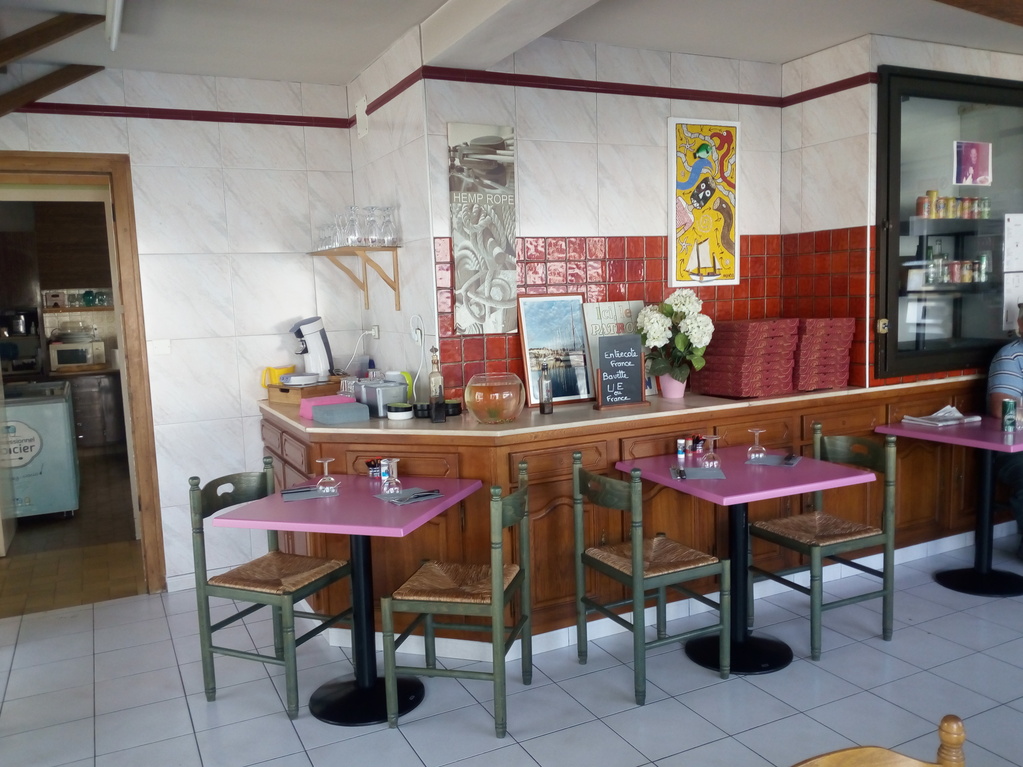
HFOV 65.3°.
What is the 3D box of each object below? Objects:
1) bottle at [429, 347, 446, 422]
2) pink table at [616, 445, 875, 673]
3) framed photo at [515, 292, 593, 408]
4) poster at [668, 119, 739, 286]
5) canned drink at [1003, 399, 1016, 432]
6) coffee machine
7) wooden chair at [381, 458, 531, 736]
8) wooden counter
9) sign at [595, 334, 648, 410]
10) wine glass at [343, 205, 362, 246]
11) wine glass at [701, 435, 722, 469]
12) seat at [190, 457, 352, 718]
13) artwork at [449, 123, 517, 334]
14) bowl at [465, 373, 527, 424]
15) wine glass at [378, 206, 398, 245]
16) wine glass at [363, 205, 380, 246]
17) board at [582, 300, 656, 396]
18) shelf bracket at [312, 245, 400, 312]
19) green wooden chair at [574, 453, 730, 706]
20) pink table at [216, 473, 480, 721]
[{"bbox_3d":[-0.323,-0.002,3.444,0.065,0.318,0.065,-1,6,5],"label":"bottle"},{"bbox_3d":[0.894,0.696,3.125,0.687,0.735,0.682,-4,6,-24],"label":"pink table"},{"bbox_3d":[0.221,-0.168,3.885,0.390,0.533,0.025,-5,-3,-29],"label":"framed photo"},{"bbox_3d":[0.969,-0.898,3.992,0.416,0.819,0.029,-4,6,-23],"label":"poster"},{"bbox_3d":[2.366,0.151,3.787,0.059,0.146,0.059,-5,7,-28],"label":"canned drink"},{"bbox_3d":[-1.116,-0.174,4.390,0.217,0.355,0.306,3,8,42],"label":"coffee machine"},{"bbox_3d":[-0.170,0.716,2.770,0.436,0.838,0.412,-1,6,14],"label":"wooden chair"},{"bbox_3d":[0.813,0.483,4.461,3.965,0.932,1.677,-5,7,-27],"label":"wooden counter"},{"bbox_3d":[0.474,-0.050,3.460,0.261,0.309,0.069,-5,6,-25],"label":"sign"},{"bbox_3d":[-0.739,-0.733,3.711,0.080,0.188,0.080,-5,6,-29],"label":"wine glass"},{"bbox_3d":[0.789,0.267,3.144,0.074,0.122,0.074,-2,5,0],"label":"wine glass"},{"bbox_3d":[-0.867,0.724,2.963,0.436,0.838,0.412,0,6,25],"label":"seat"},{"bbox_3d":[-0.113,-0.682,3.551,0.309,0.921,0.020,-4,6,-23],"label":"artwork"},{"bbox_3d":[-0.074,0.063,3.332,0.247,0.195,0.247,-2,6,0],"label":"bowl"},{"bbox_3d":[-0.620,-0.783,3.992,0.084,0.192,0.084,-5,7,-28],"label":"wine glass"},{"bbox_3d":[-0.658,-0.740,3.757,0.080,0.188,0.080,-5,6,-29],"label":"wine glass"},{"bbox_3d":[0.546,-0.165,4.004,0.372,0.485,0.020,-5,-6,-28],"label":"board"},{"bbox_3d":[-0.790,-0.514,3.986,0.270,0.311,0.627,-5,6,-29],"label":"shelf bracket"},{"bbox_3d":[0.511,0.672,2.975,0.436,0.838,0.412,-5,6,-27],"label":"green wooden chair"},{"bbox_3d":[-0.542,0.784,2.902,0.690,0.742,0.690,0,6,18],"label":"pink table"}]

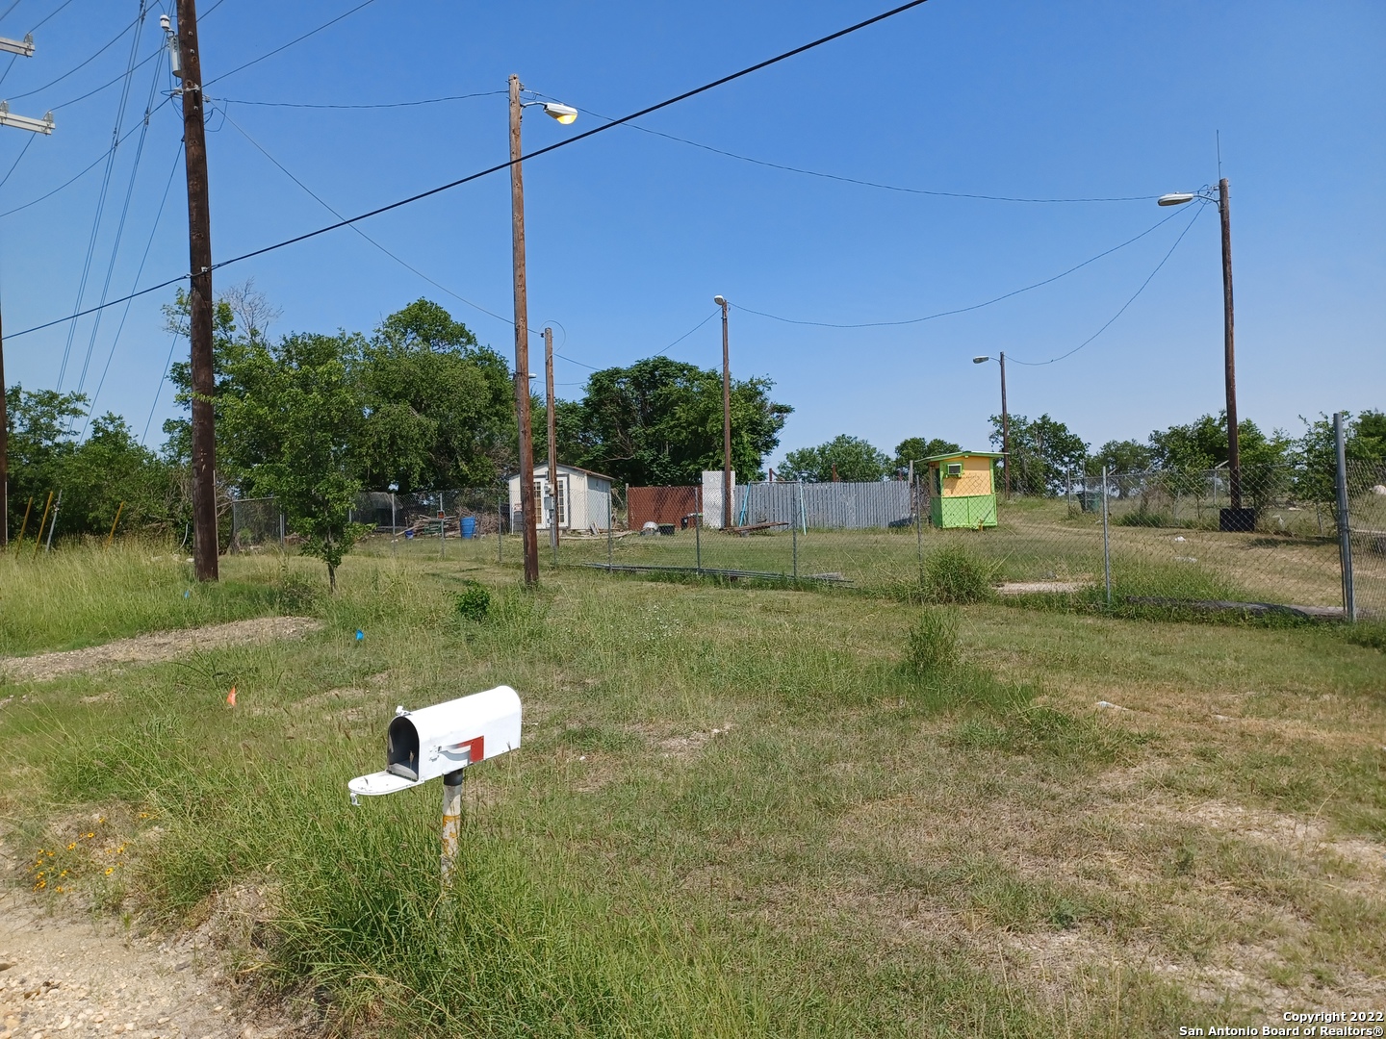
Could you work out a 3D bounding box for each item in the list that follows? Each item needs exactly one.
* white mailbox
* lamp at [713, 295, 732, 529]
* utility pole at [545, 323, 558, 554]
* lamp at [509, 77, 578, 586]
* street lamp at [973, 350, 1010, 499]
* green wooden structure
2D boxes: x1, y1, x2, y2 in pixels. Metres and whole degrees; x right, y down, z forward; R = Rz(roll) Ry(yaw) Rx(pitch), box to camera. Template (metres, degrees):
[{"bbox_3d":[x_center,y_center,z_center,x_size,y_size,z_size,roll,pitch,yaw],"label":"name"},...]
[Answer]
[{"bbox_3d":[-0.902,0.759,3.514,0.180,0.230,0.683,5,5,34],"label":"white mailbox"},{"bbox_3d":[1.159,-4.320,39.976,0.330,9.380,1.410,-2,-1,13],"label":"lamp"},{"bbox_3d":[-4.214,-2.474,30.040,0.280,6.610,0.280,-2,-1,30],"label":"utility pole"},{"bbox_3d":[-2.802,-3.730,19.965,1.450,10.050,0.330,-1,-1,-30],"label":"lamp"},{"bbox_3d":[14.712,-4.545,49.106,1.470,7.170,0.330,-2,-1,6],"label":"street lamp"},{"bbox_3d":[9.528,-0.993,35.300,2.550,2.620,2.200,-2,-1,3],"label":"green wooden structure"}]

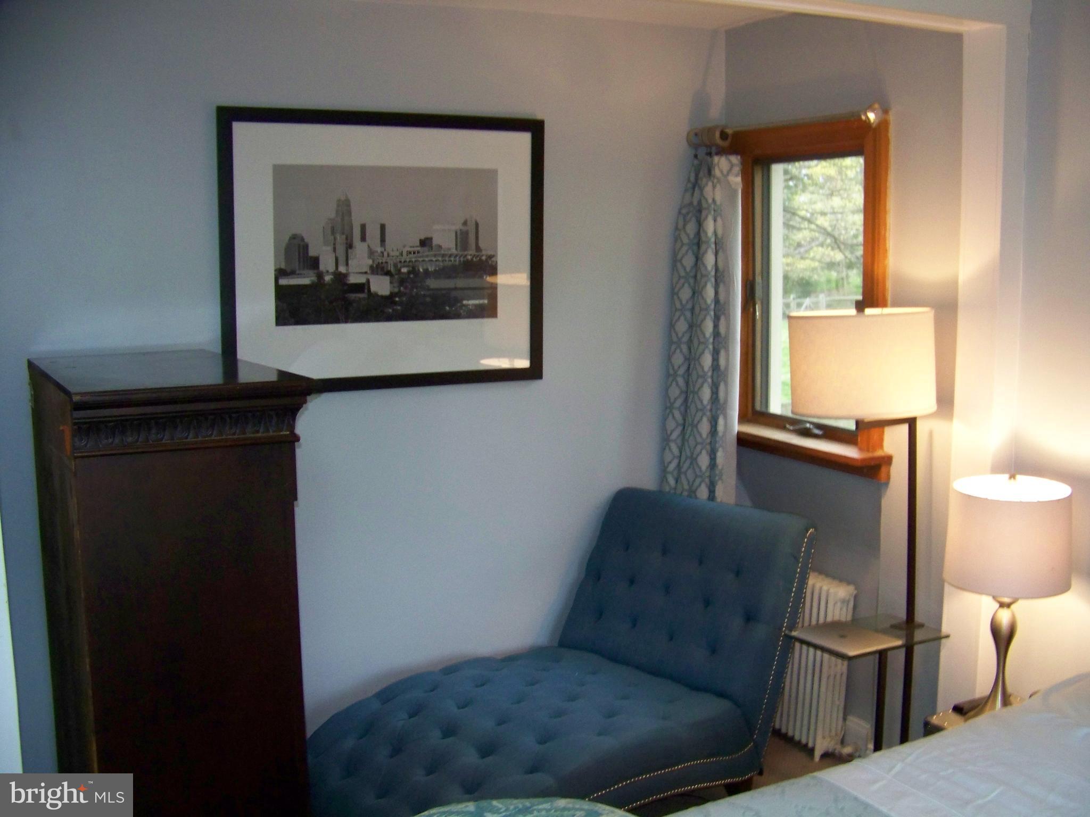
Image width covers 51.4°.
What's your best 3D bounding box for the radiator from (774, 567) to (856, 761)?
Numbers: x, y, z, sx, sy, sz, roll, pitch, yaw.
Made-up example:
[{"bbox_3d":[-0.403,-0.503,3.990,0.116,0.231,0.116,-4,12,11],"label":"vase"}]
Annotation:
[{"bbox_3d":[0.816,0.818,3.923,0.145,0.565,0.563,-4,9,-25],"label":"radiator"}]

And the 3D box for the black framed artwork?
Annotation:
[{"bbox_3d":[-0.491,-0.507,3.706,1.098,0.893,0.030,-4,9,-25],"label":"black framed artwork"}]

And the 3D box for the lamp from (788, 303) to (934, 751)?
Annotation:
[{"bbox_3d":[0.898,0.443,3.252,0.420,1.495,0.420,-4,9,-25],"label":"lamp"}]

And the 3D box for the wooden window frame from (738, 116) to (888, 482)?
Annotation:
[{"bbox_3d":[0.841,-0.381,3.829,0.150,1.135,0.855,-4,9,-25],"label":"wooden window frame"}]

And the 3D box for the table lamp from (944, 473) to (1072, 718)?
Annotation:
[{"bbox_3d":[1.159,0.483,2.852,0.320,0.645,0.320,-4,9,-25],"label":"table lamp"}]

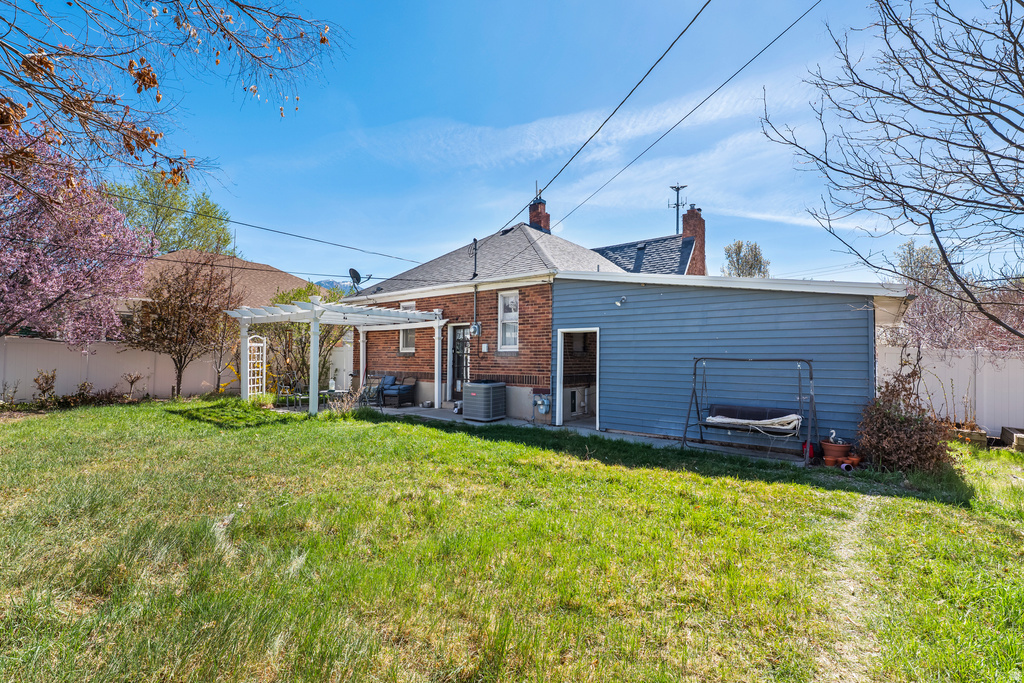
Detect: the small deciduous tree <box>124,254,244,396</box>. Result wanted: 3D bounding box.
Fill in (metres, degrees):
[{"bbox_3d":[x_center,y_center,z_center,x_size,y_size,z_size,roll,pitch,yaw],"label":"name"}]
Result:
[{"bbox_3d":[-11.266,-0.511,15.826,3.450,4.950,3.400,1,-2,-35],"label":"small deciduous tree"}]

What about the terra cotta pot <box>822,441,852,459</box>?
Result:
[{"bbox_3d":[4.878,1.643,6.830,0.390,0.275,0.390,0,-2,0],"label":"terra cotta pot"}]

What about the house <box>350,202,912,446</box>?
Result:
[{"bbox_3d":[3.718,-1.615,15.560,13.800,7.300,12.600,-1,-2,36],"label":"house"}]

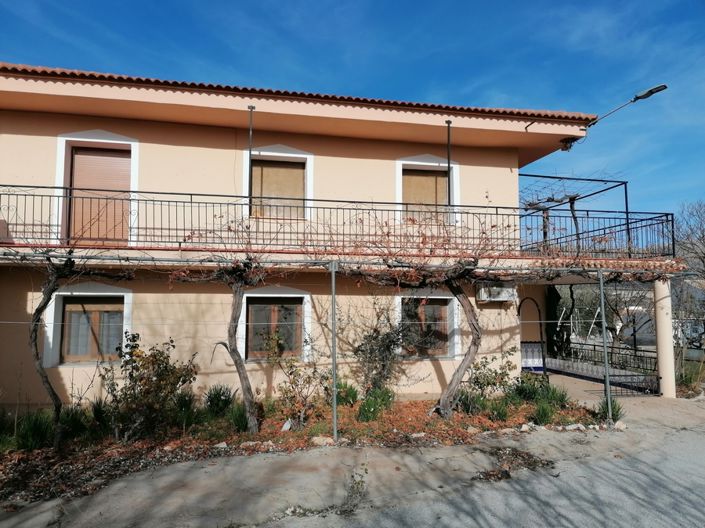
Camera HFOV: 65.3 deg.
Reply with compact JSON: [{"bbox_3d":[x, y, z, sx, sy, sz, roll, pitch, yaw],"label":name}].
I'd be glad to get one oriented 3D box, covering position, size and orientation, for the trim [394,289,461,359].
[{"bbox_3d":[1.571,1.229,11.508,1.428,1.504,0.120,1,-6,-13],"label":"trim"}]

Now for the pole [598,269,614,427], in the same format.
[{"bbox_3d":[3.772,1.240,8.163,0.060,2.324,0.060,1,-6,-13],"label":"pole"}]

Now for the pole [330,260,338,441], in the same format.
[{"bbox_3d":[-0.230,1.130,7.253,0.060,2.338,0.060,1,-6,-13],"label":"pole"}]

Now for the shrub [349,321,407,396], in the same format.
[{"bbox_3d":[0.488,1.810,10.605,0.980,1.510,0.840,1,-6,-13],"label":"shrub"}]

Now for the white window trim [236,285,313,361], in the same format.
[{"bbox_3d":[-1.526,1.179,10.800,1.439,1.526,0.120,1,-6,-13],"label":"white window trim"}]

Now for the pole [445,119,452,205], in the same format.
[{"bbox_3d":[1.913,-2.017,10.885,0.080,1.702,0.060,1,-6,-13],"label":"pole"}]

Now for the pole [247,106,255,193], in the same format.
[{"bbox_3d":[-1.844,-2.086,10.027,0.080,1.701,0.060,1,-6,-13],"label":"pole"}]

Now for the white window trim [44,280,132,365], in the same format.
[{"bbox_3d":[-4.799,1.104,10.054,1.439,1.526,0.120,1,-6,-13],"label":"white window trim"}]

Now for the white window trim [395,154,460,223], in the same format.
[{"bbox_3d":[1.628,-1.597,11.793,1.428,1.515,0.120,1,-6,-13],"label":"white window trim"}]

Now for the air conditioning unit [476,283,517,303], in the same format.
[{"bbox_3d":[3.019,0.538,11.650,0.800,0.510,0.320,1,-6,-13],"label":"air conditioning unit"}]

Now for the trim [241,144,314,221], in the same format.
[{"bbox_3d":[-1.490,-1.641,11.080,1.395,1.548,0.120,1,-6,-13],"label":"trim"}]

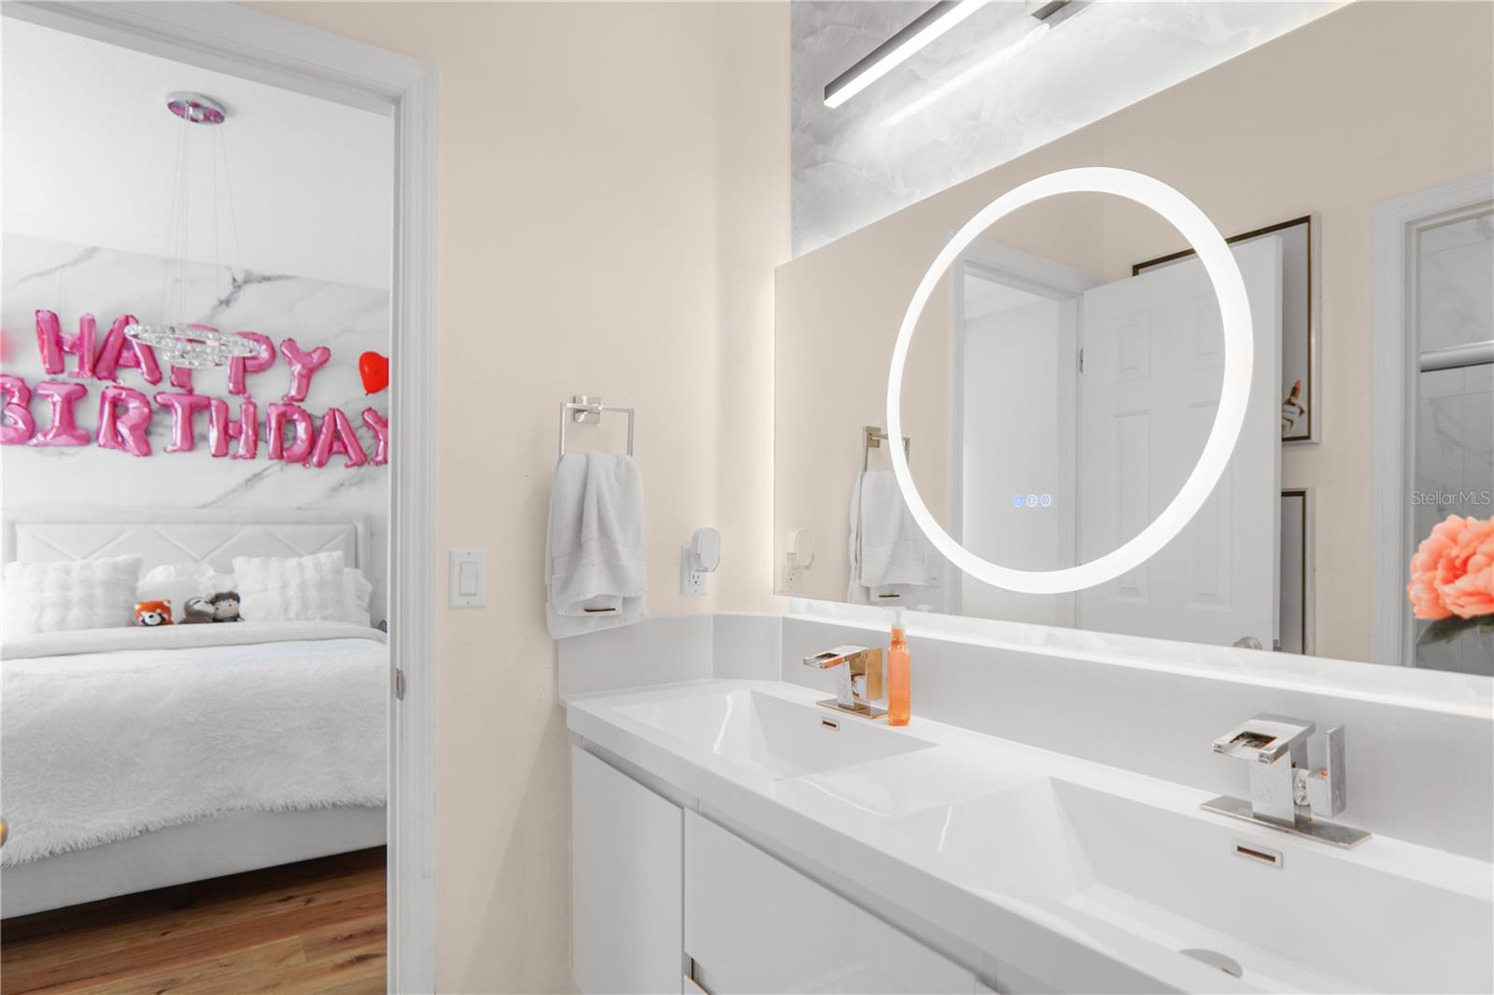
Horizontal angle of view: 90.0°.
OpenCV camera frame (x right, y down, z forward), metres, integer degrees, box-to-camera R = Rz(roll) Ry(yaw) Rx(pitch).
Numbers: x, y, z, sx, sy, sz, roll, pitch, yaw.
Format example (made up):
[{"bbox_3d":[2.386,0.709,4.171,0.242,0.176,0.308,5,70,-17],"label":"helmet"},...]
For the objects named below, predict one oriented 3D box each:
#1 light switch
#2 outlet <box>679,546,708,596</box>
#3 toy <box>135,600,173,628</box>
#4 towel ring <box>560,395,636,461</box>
[{"bbox_3d":[-0.542,0.158,1.452,0.070,0.115,0.010,1,-2,-34],"label":"light switch"},{"bbox_3d":[-0.122,0.173,1.730,0.070,0.115,0.010,1,-2,-34],"label":"outlet"},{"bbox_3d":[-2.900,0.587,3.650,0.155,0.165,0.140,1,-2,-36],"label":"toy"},{"bbox_3d":[-0.320,-0.144,1.566,0.160,0.140,0.065,1,-2,-34],"label":"towel ring"}]

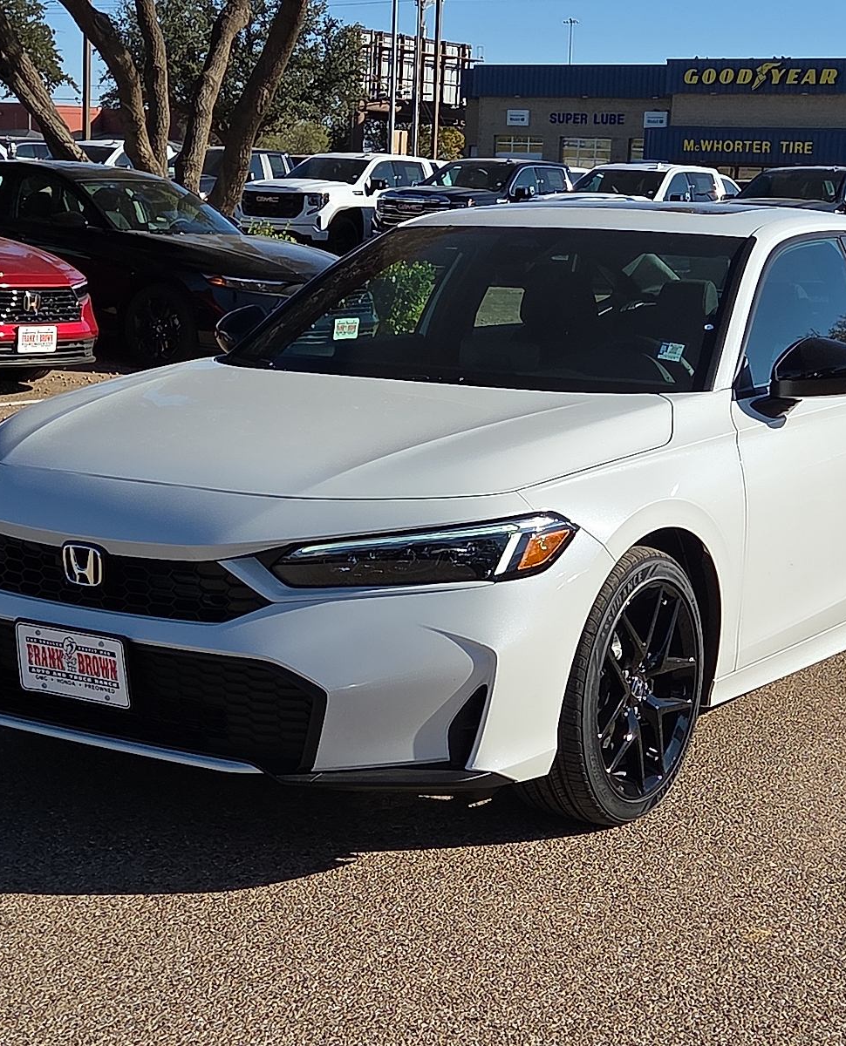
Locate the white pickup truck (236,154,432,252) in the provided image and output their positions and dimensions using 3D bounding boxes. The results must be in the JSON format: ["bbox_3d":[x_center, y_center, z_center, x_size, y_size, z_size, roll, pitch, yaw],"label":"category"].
[{"bbox_3d":[-1.108,-5.885,37.429,2.060,1.920,5.890,7,11,32],"label":"white pickup truck"}]

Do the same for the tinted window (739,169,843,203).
[{"bbox_3d":[5.695,-5.223,31.200,1.580,0.490,0.650,7,11,32],"label":"tinted window"}]

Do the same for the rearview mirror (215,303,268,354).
[{"bbox_3d":[-0.530,-0.578,6.097,0.235,0.165,0.145,7,11,33],"label":"rearview mirror"}]

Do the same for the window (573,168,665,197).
[{"bbox_3d":[3.387,-5.829,34.600,1.580,0.480,0.650,7,11,31],"label":"window"}]

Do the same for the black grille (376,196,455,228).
[{"bbox_3d":[-0.136,-5.559,36.000,1.420,0.570,0.220,6,11,31],"label":"black grille"}]

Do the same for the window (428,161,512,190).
[{"bbox_3d":[0.872,-6.450,37.500,1.580,0.480,0.650,6,11,31],"label":"window"}]

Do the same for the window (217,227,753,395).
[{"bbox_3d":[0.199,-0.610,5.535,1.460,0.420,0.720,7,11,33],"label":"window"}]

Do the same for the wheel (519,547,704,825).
[{"bbox_3d":[0.421,0.369,4.656,0.235,0.645,0.645,7,11,33],"label":"wheel"}]

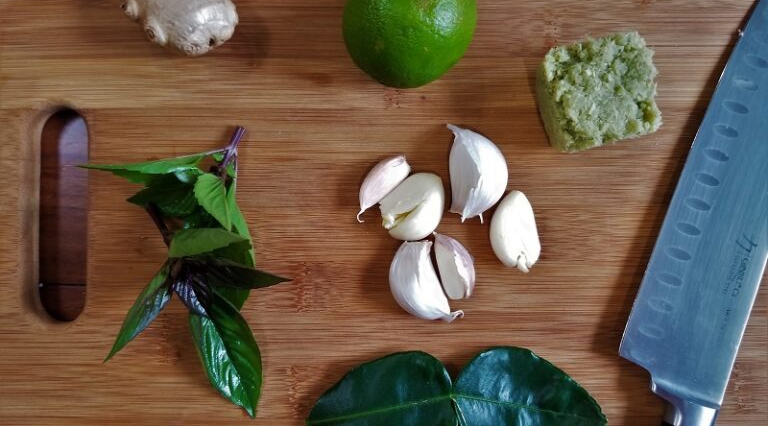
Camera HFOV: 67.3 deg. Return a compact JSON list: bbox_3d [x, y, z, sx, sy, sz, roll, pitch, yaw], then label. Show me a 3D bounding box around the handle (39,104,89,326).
[{"bbox_3d":[-0.144,0.001,0.261,0.027,0.015,0.097,0,88,0],"label":"handle"}]

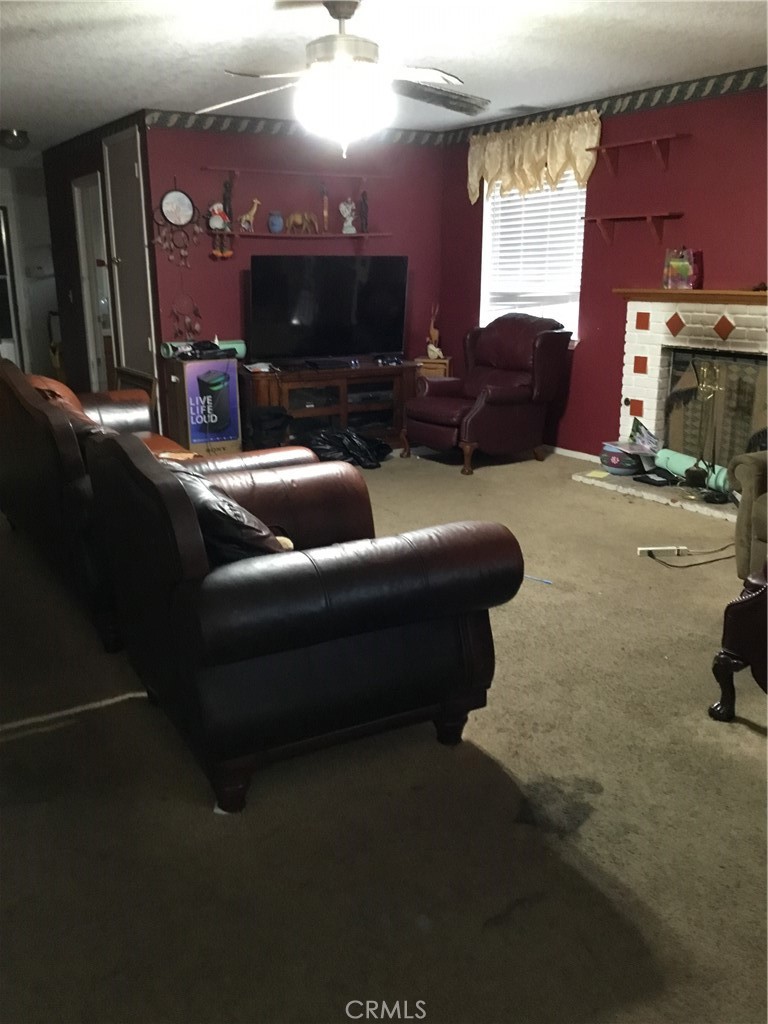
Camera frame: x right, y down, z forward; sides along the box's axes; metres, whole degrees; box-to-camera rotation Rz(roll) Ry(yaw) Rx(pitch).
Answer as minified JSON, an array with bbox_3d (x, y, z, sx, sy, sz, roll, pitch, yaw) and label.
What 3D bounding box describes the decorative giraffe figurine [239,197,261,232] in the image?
[{"bbox_3d":[-0.999,-2.190,6.783,0.165,0.245,0.060,-10,18,-31],"label":"decorative giraffe figurine"}]

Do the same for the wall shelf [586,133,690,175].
[{"bbox_3d":[1.609,-2.271,5.843,0.150,0.185,0.750,-10,18,-31],"label":"wall shelf"}]

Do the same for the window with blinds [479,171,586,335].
[{"bbox_3d":[1.111,-1.957,6.965,0.087,1.232,1.201,-9,18,-29],"label":"window with blinds"}]

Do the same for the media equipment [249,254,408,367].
[{"bbox_3d":[-0.399,-1.556,7.078,1.330,0.800,0.180,-9,17,-28],"label":"media equipment"}]

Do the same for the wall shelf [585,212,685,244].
[{"bbox_3d":[1.604,-1.847,5.992,0.131,0.191,0.779,-9,18,-29],"label":"wall shelf"}]

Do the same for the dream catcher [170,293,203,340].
[{"bbox_3d":[-1.454,-1.439,6.757,0.240,0.345,0.035,-10,18,-31],"label":"dream catcher"}]

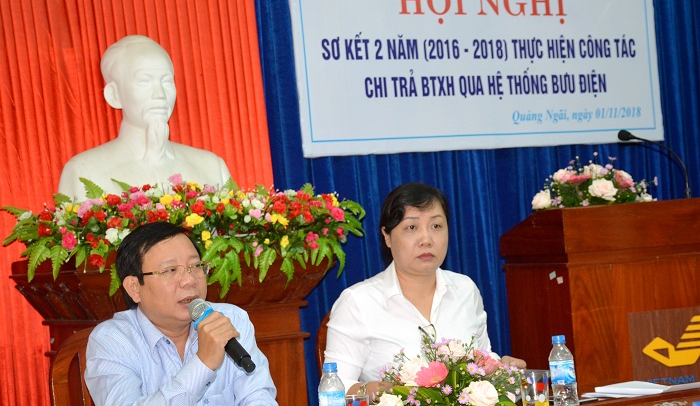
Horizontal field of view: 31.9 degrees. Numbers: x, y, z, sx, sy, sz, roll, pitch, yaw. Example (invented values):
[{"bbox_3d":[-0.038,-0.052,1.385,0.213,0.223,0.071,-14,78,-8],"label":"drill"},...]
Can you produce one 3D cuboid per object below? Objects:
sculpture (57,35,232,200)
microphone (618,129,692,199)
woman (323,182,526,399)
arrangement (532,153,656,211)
[{"bbox_3d":[-0.716,-0.209,4.300,0.570,0.750,0.330,-4,-2,-29],"label":"sculpture"},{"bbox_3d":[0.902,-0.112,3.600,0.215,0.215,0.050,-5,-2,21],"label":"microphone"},{"bbox_3d":[0.229,0.593,3.041,0.520,1.300,0.720,-4,-2,-26],"label":"woman"},{"bbox_3d":[0.707,-0.060,3.520,0.345,0.160,0.250,-4,-2,-13],"label":"arrangement"}]

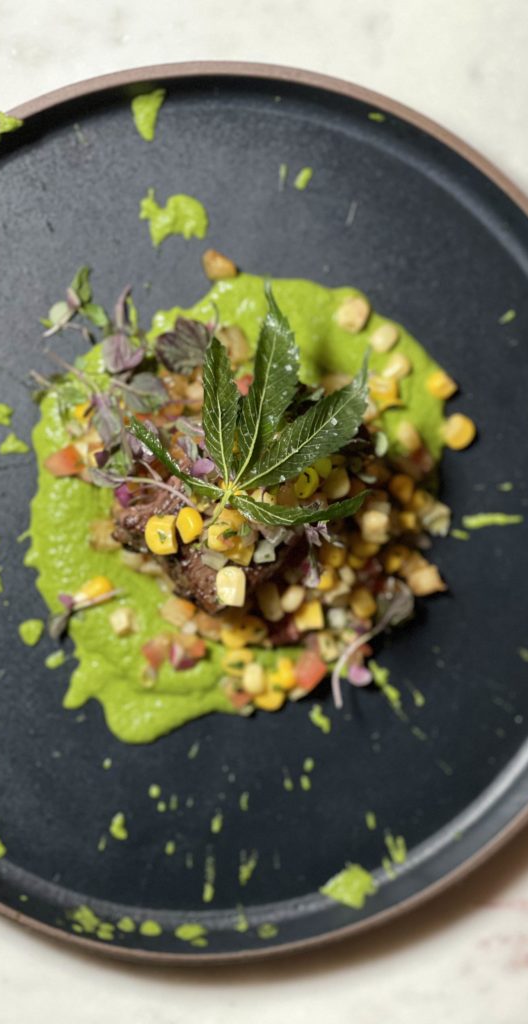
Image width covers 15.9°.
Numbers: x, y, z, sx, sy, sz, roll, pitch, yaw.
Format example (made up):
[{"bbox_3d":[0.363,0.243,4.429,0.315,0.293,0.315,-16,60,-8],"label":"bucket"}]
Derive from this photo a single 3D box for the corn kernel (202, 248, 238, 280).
[{"bbox_3d":[-0.013,-0.073,0.560,0.011,0.006,0.008,37,85,-12],"label":"corn kernel"}]

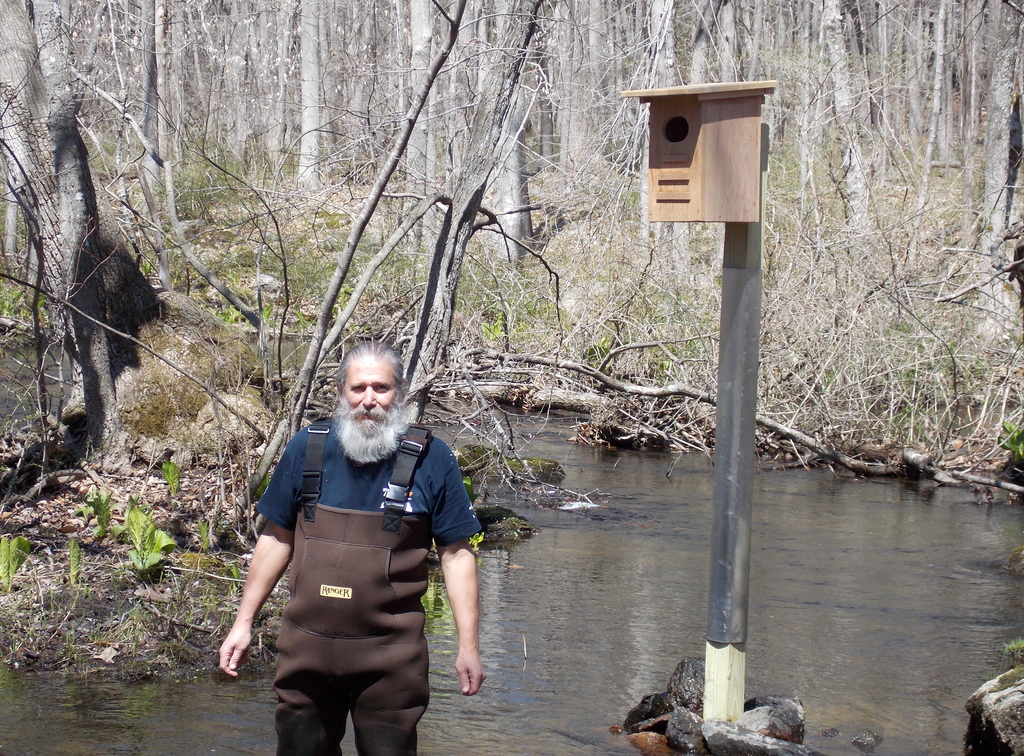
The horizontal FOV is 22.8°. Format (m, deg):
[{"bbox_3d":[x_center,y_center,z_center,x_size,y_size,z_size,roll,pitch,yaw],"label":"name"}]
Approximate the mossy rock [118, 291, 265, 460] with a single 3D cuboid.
[{"bbox_3d":[-1.865,-0.009,14.800,0.900,0.950,0.800,1,3,0],"label":"mossy rock"}]

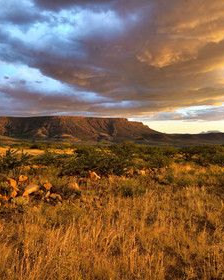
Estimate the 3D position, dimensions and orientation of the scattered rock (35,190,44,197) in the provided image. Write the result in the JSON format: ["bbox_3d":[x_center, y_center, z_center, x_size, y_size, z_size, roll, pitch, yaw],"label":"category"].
[{"bbox_3d":[-2.340,1.727,7.152,0.304,0.183,0.259,0,-1,0],"label":"scattered rock"}]

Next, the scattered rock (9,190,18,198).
[{"bbox_3d":[-3.089,1.709,6.950,0.296,0.237,0.251,0,-1,0],"label":"scattered rock"}]

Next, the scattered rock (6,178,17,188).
[{"bbox_3d":[-3.281,1.443,7.300,0.326,0.351,0.269,0,-1,-24],"label":"scattered rock"}]

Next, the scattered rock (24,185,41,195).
[{"bbox_3d":[-2.443,1.531,6.800,0.482,0.292,0.348,0,-1,-20],"label":"scattered rock"}]

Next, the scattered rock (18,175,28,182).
[{"bbox_3d":[-3.540,1.540,8.864,0.377,0.302,0.321,0,-1,0],"label":"scattered rock"}]

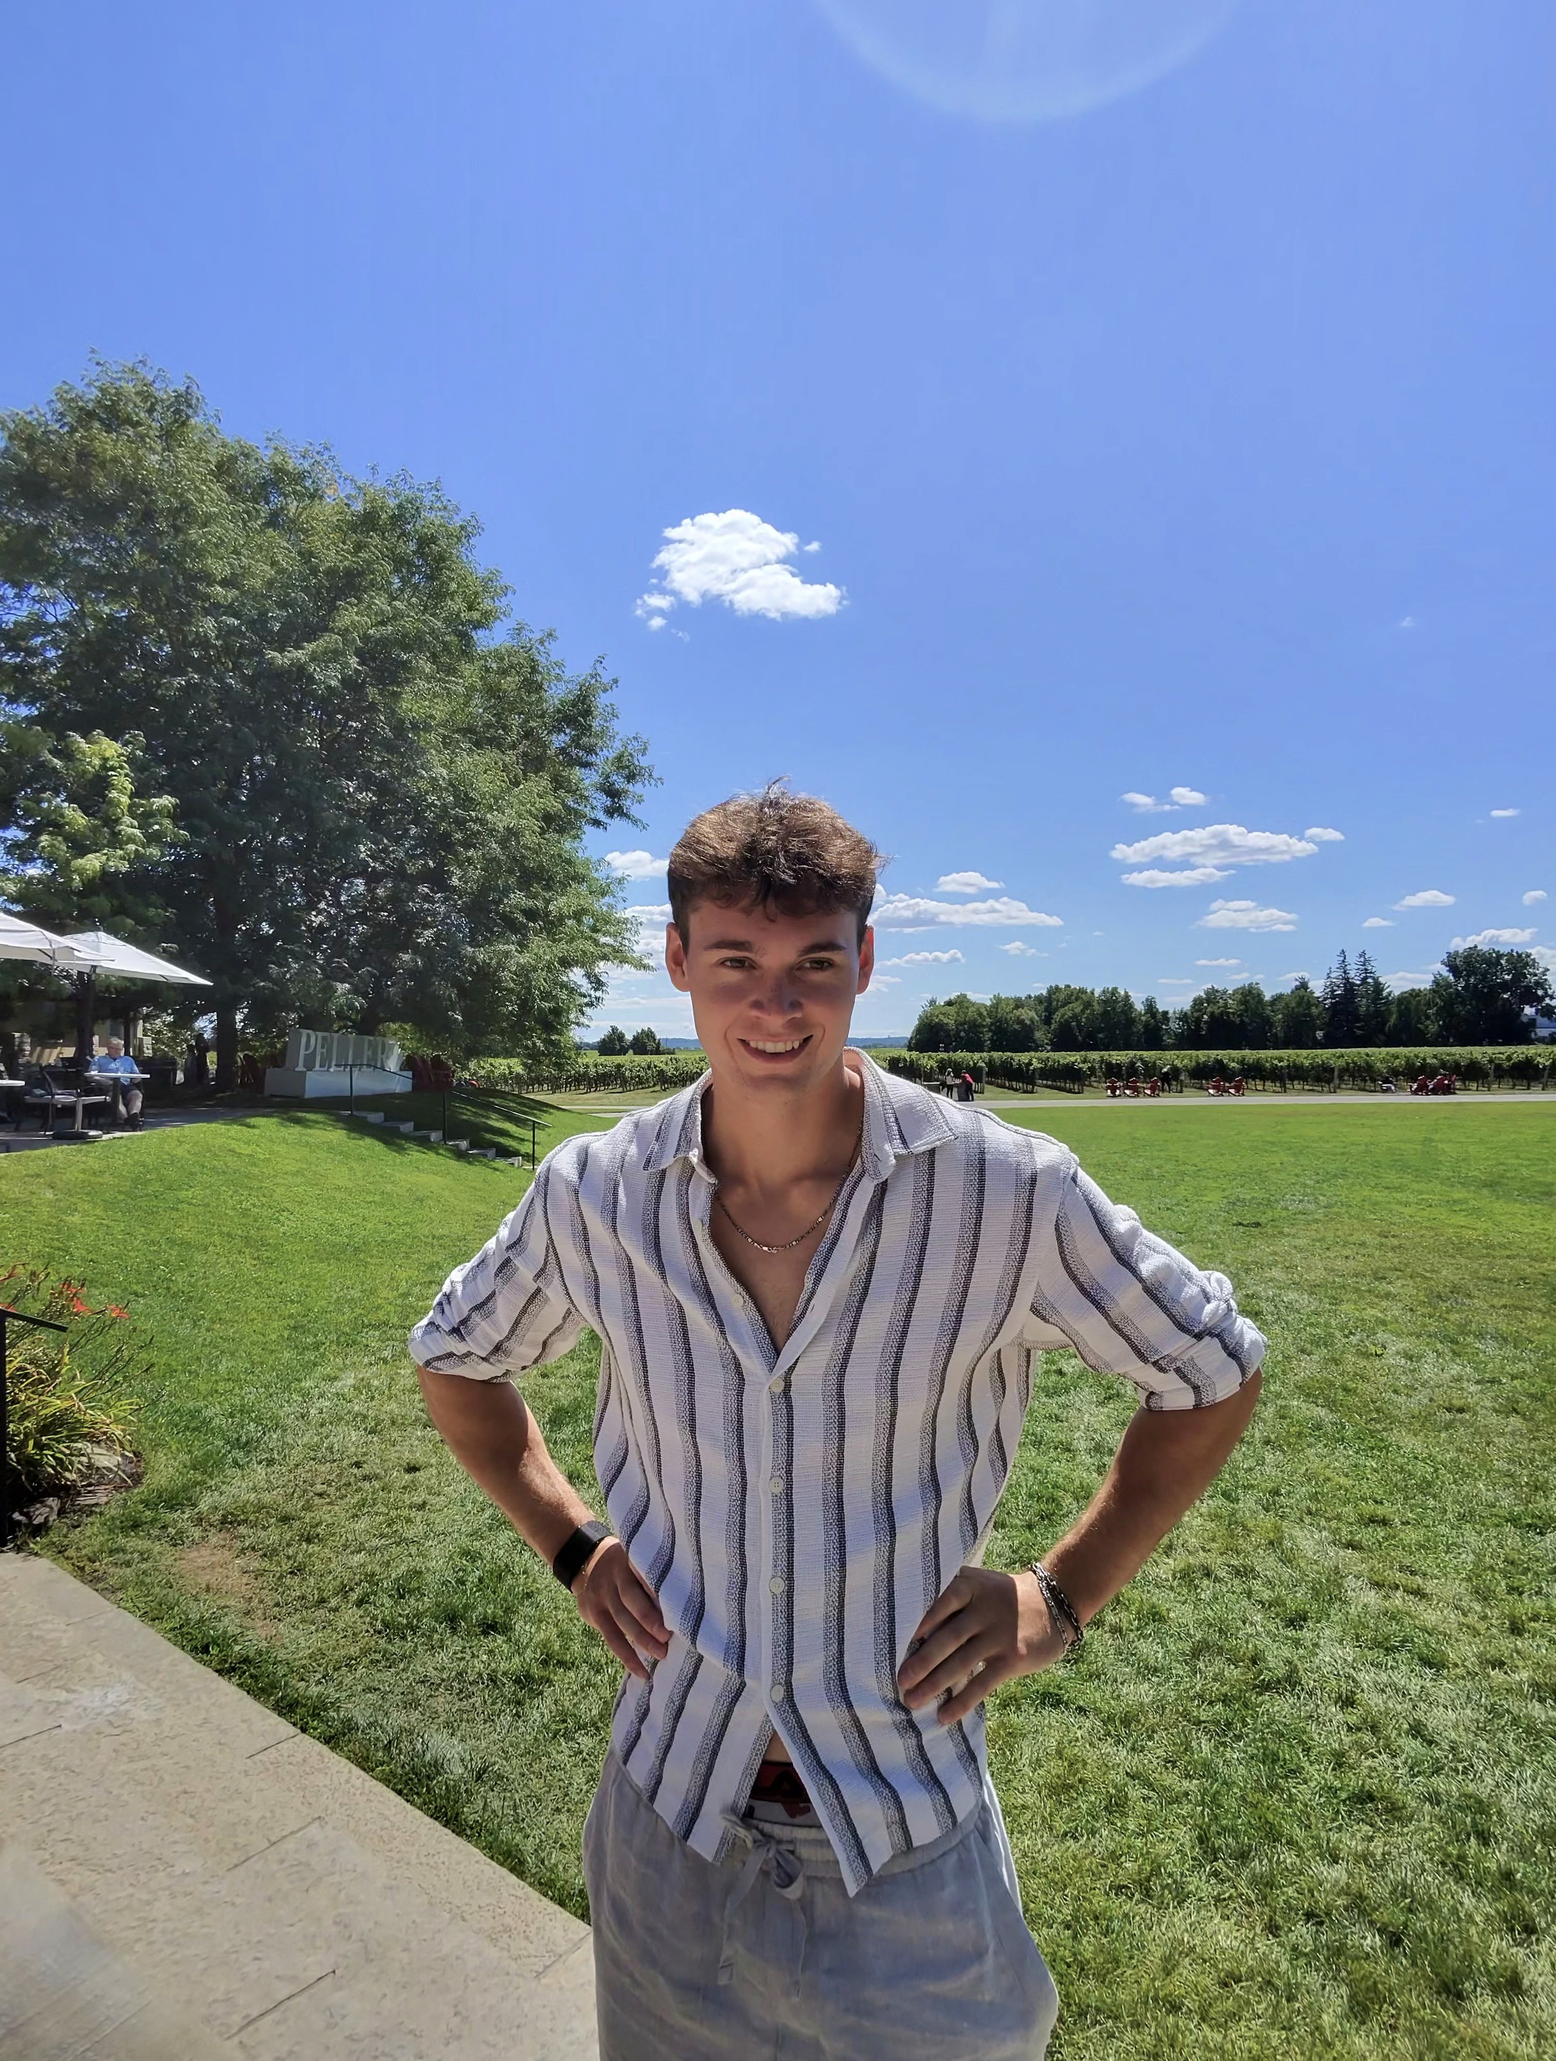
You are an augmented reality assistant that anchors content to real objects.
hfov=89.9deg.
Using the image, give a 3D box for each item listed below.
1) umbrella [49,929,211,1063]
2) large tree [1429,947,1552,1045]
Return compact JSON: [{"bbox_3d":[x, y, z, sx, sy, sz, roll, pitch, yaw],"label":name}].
[{"bbox_3d":[-10.600,-0.110,12.200,2.200,2.900,2.200,0,-1,-3],"label":"umbrella"},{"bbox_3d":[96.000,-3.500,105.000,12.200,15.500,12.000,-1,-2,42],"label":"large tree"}]

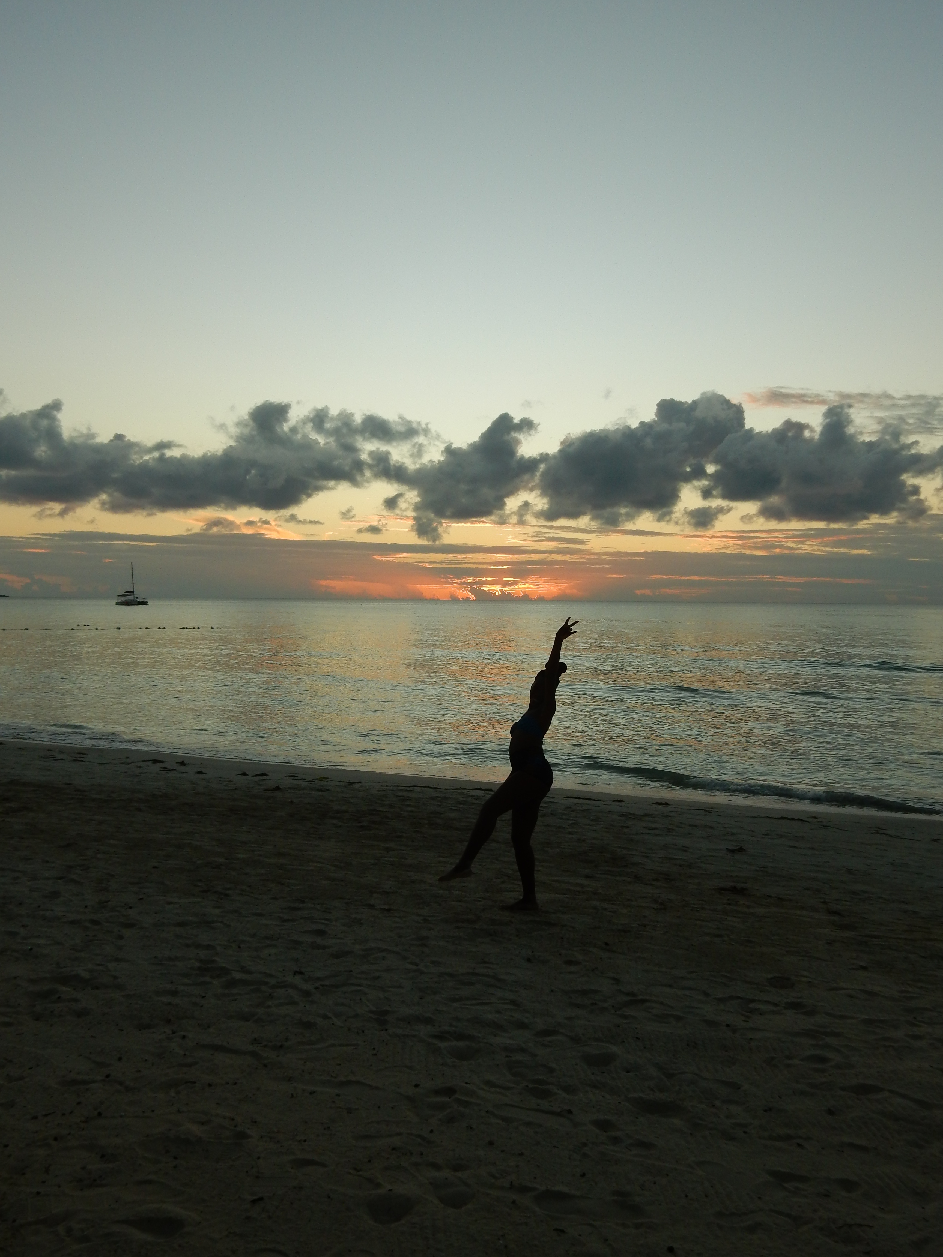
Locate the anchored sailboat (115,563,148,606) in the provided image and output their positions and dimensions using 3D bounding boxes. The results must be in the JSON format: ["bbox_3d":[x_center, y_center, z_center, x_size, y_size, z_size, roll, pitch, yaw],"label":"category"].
[{"bbox_3d":[-124.691,-16.046,400.000,11.500,15.800,6.500,0,2,-17],"label":"anchored sailboat"}]

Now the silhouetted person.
[{"bbox_3d":[0.245,0.861,7.050,0.860,1.880,0.500,1,1,8],"label":"silhouetted person"}]

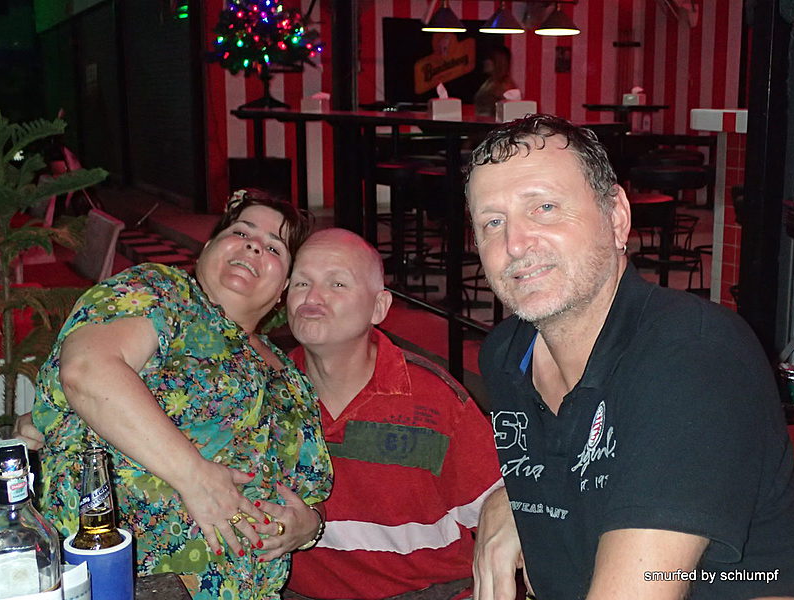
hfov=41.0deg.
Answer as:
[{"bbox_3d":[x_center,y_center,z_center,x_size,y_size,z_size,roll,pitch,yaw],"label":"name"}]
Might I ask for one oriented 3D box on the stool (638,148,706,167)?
[{"bbox_3d":[1.678,-0.494,6.557,0.420,0.780,0.420,-1,11,0],"label":"stool"}]

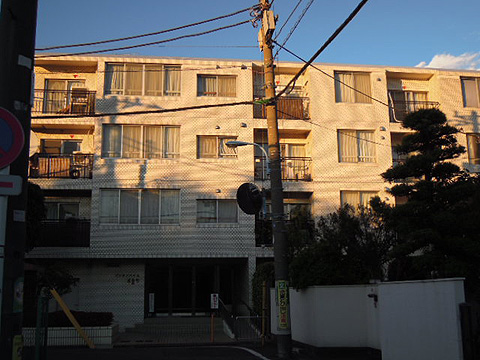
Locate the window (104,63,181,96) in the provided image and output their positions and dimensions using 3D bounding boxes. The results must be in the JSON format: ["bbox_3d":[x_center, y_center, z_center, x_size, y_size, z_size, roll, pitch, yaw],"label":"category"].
[{"bbox_3d":[-4.269,-4.418,24.488,3.298,1.488,0.150,1,-12,-7],"label":"window"}]

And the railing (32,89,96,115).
[{"bbox_3d":[-7.534,-3.353,23.799,2.636,1.081,0.150,1,-12,-7],"label":"railing"}]

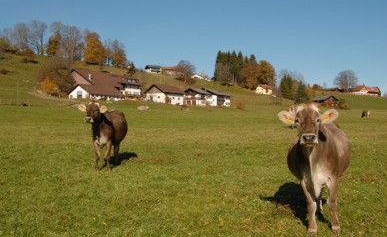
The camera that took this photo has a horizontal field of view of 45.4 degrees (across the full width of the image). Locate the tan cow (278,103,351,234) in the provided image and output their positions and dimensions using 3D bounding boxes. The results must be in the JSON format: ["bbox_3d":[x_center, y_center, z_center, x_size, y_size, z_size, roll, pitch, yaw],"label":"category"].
[{"bbox_3d":[1.460,0.540,5.500,0.700,1.440,1.950,1,2,15],"label":"tan cow"}]

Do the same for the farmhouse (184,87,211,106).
[{"bbox_3d":[1.642,-8.868,190.000,9.000,7.400,9.000,1,2,35],"label":"farmhouse"}]

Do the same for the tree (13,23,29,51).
[{"bbox_3d":[-106.536,-49.419,285.000,9.900,18.200,9.900,1,2,0],"label":"tree"}]

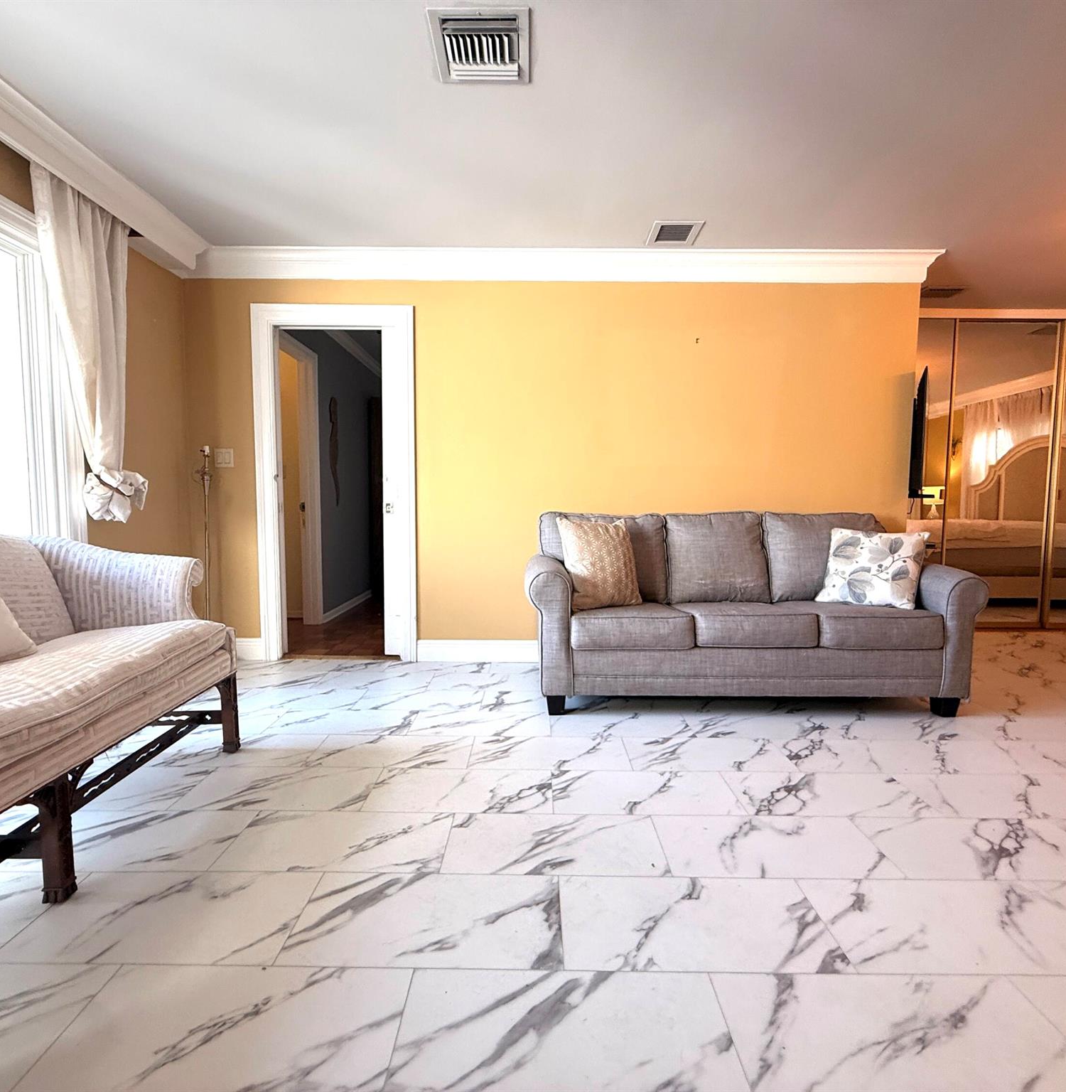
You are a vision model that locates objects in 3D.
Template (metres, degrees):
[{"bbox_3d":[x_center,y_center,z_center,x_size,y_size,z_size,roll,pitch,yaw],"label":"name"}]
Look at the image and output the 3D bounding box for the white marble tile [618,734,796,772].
[{"bbox_3d":[0.670,0.811,2.284,0.607,0.010,0.305,0,4,0],"label":"white marble tile"}]

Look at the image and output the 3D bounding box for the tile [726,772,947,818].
[{"bbox_3d":[0.975,0.834,1.975,0.607,0.010,0.305,0,4,0],"label":"tile"}]

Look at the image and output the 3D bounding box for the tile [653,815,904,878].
[{"bbox_3d":[0.671,0.858,1.680,0.610,0.010,0.306,0,4,0],"label":"tile"}]

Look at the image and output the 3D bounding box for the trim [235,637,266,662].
[{"bbox_3d":[-1.868,0.631,3.615,0.400,0.140,0.018,0,4,0],"label":"trim"}]

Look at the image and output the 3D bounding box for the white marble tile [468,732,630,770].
[{"bbox_3d":[0.064,0.812,2.301,0.610,0.010,0.306,0,4,0],"label":"white marble tile"}]

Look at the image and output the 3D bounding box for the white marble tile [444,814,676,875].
[{"bbox_3d":[0.062,0.854,1.685,0.610,0.010,0.306,0,4,0],"label":"white marble tile"}]

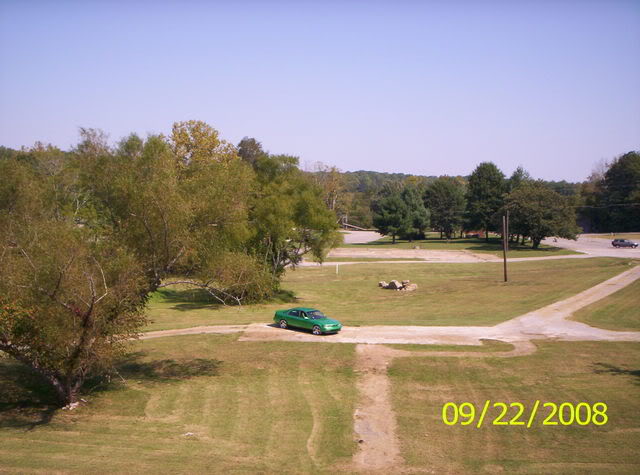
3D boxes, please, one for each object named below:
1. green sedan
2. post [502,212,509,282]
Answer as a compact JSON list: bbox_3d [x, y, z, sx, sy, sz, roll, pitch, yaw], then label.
[{"bbox_3d":[-0.789,5.277,43.700,4.680,1.400,1.760,3,5,39],"label":"green sedan"},{"bbox_3d":[18.450,1.140,67.800,0.260,6.800,0.260,-2,4,0],"label":"post"}]

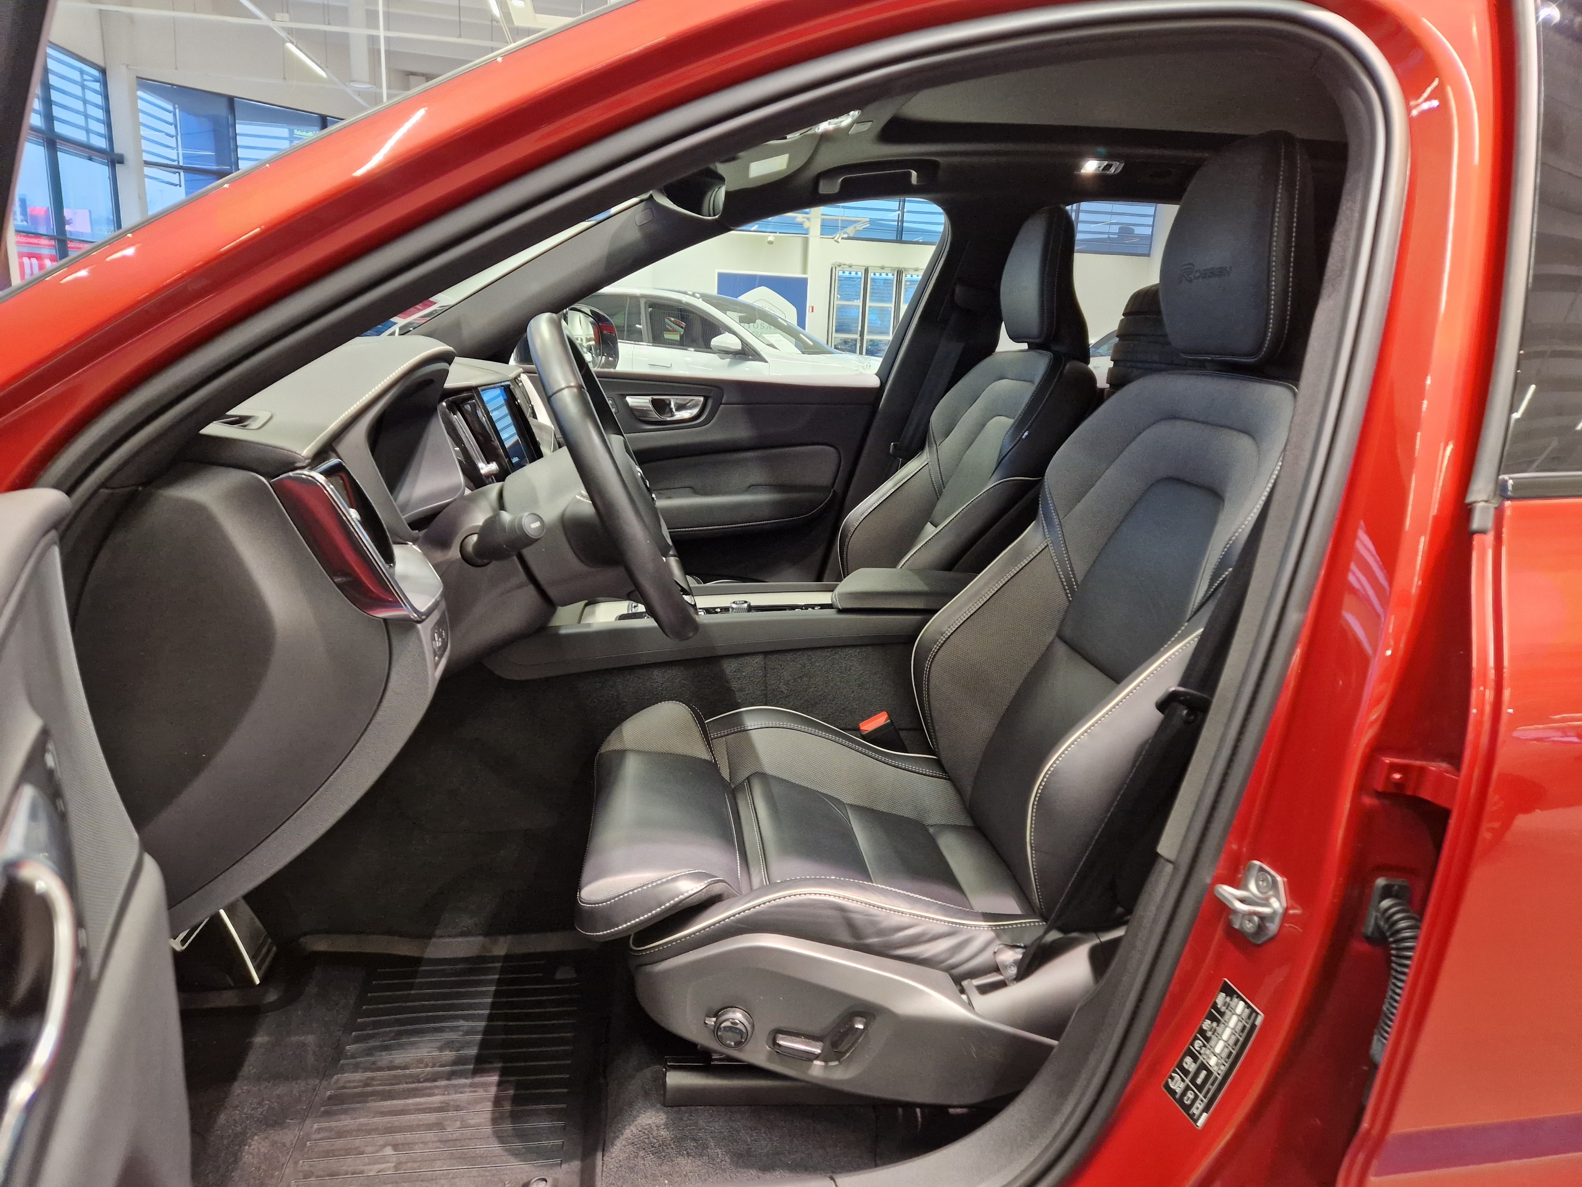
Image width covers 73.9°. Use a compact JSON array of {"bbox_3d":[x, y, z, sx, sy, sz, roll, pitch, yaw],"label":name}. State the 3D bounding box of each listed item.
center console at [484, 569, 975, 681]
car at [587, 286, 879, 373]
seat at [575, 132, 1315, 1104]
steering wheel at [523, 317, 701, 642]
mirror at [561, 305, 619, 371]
[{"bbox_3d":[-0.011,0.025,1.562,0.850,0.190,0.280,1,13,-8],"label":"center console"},{"bbox_3d":[-0.947,-1.825,9.205,4.620,1.610,1.880,8,14,21],"label":"car"},{"bbox_3d":[0.171,-0.025,1.198,0.820,0.990,0.560,1,13,-8],"label":"seat"},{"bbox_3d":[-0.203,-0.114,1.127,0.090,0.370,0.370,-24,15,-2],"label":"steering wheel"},{"bbox_3d":[-0.494,-0.568,2.326,0.170,0.170,0.240,5,13,9],"label":"mirror"}]

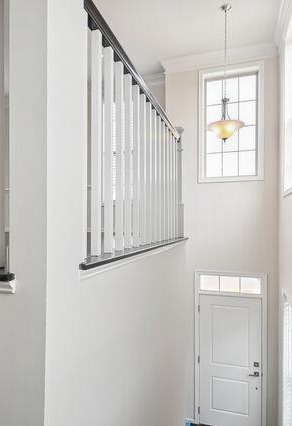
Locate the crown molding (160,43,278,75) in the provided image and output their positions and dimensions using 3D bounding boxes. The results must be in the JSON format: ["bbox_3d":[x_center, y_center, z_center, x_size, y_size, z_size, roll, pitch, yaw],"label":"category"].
[{"bbox_3d":[1.075,-2.368,4.379,1.700,0.130,0.100,0,-1,17],"label":"crown molding"}]

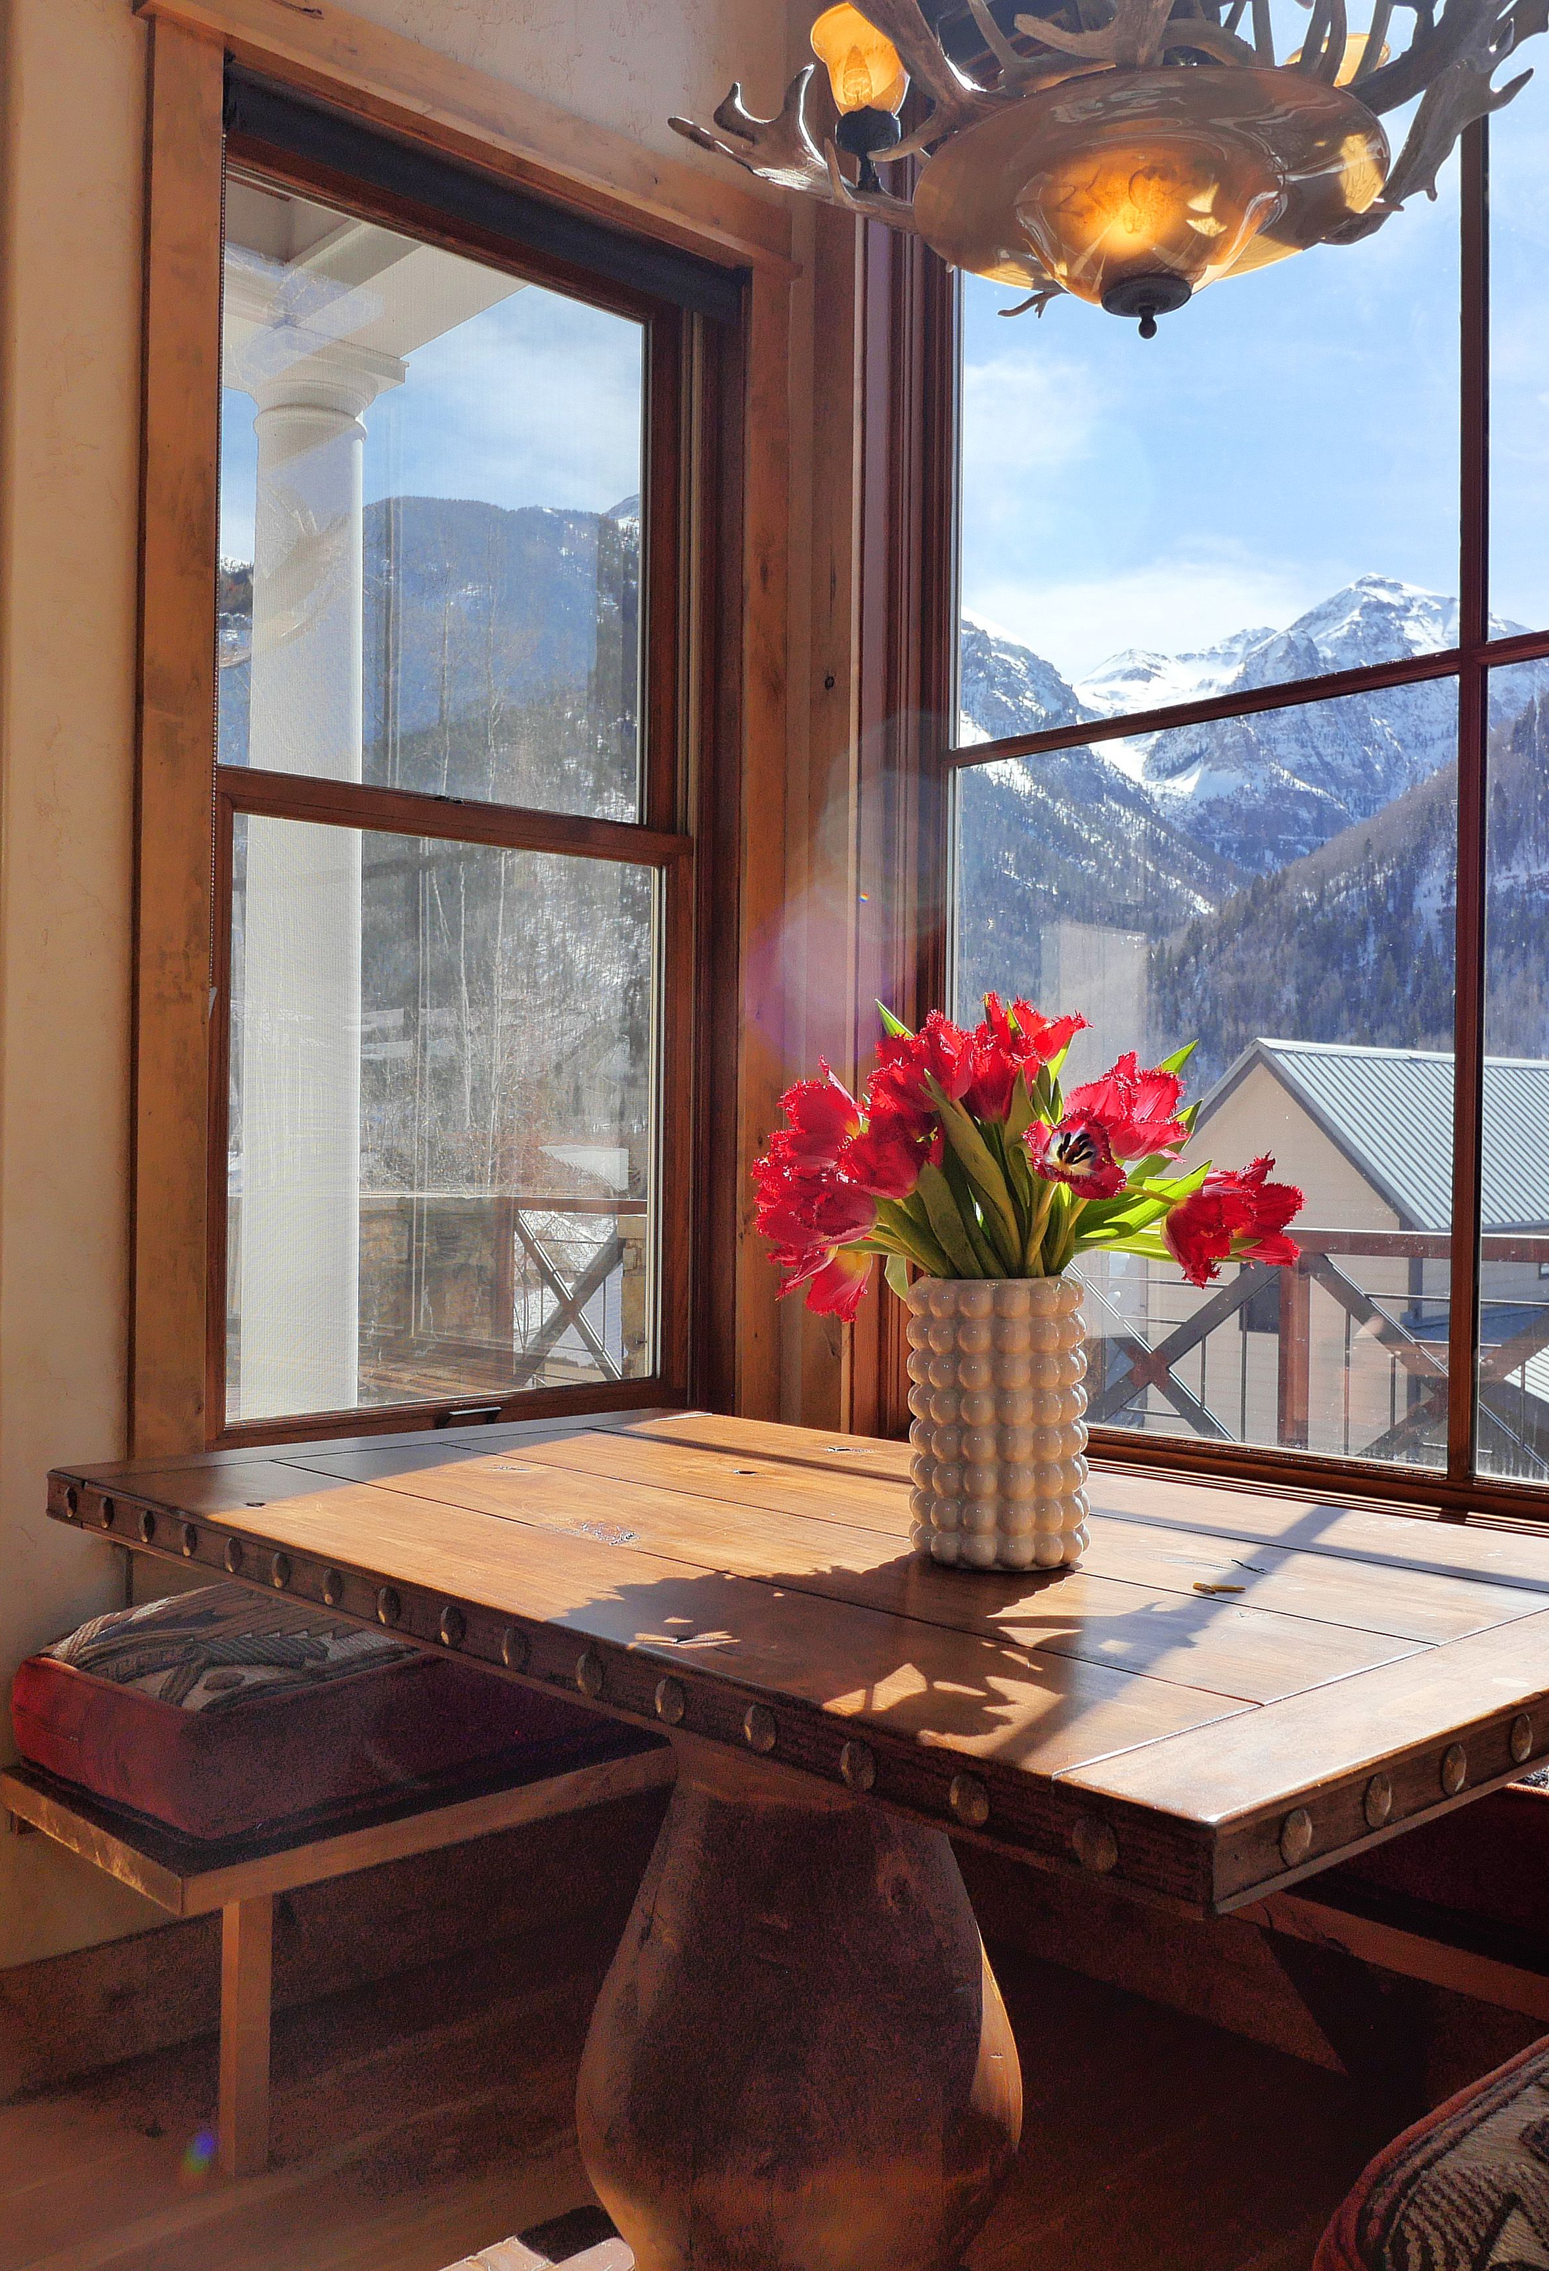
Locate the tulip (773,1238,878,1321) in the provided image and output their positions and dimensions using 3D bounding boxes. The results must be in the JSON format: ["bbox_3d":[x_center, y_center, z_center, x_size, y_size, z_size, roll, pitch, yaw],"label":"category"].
[{"bbox_3d":[0.042,0.121,1.420,0.082,0.067,0.080,1,0,0],"label":"tulip"}]

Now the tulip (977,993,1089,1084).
[{"bbox_3d":[0.223,-0.083,1.460,0.091,0.077,0.080,1,0,0],"label":"tulip"}]

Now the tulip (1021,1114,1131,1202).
[{"bbox_3d":[0.246,0.018,1.390,0.087,0.070,0.080,1,0,-6],"label":"tulip"}]

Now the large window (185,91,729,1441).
[{"bbox_3d":[-0.411,-0.479,2.469,0.850,1.763,0.100,1,0,-40],"label":"large window"}]

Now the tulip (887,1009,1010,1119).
[{"bbox_3d":[0.148,-0.060,1.450,0.099,0.090,0.085,1,0,0],"label":"tulip"}]

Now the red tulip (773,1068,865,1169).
[{"bbox_3d":[0.038,-0.013,1.440,0.075,0.083,0.080,1,0,0],"label":"red tulip"}]

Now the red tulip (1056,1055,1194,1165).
[{"bbox_3d":[0.301,-0.024,1.460,0.106,0.091,0.090,1,0,0],"label":"red tulip"}]

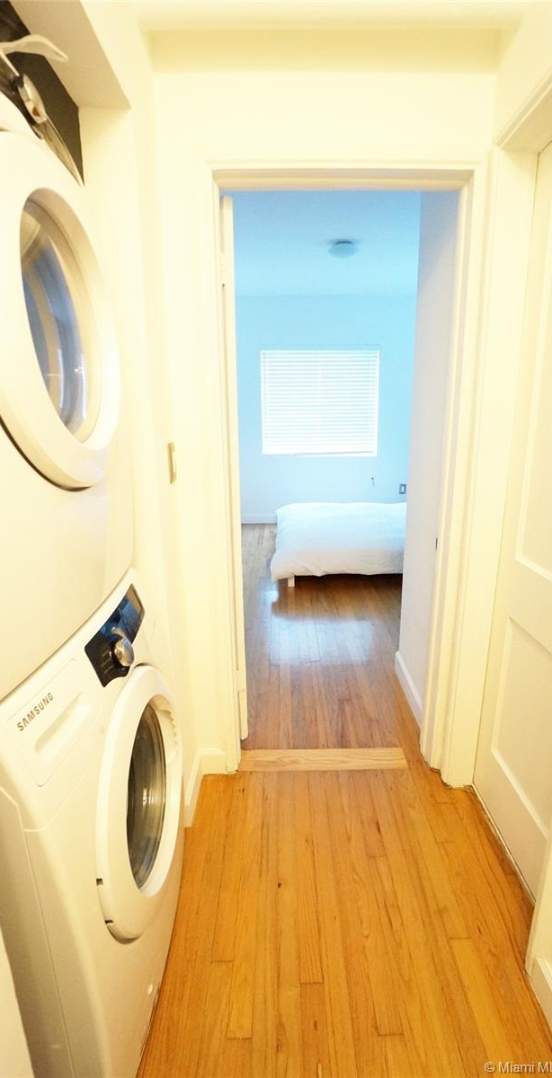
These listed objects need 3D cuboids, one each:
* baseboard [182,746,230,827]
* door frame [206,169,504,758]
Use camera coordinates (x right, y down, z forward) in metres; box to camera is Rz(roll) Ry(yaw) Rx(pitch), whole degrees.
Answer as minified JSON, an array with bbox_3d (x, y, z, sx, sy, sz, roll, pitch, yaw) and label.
[{"bbox_3d":[-0.254,0.900,1.649,0.120,0.117,0.256,-1,15,1],"label":"baseboard"},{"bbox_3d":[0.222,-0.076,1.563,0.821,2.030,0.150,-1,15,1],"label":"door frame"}]

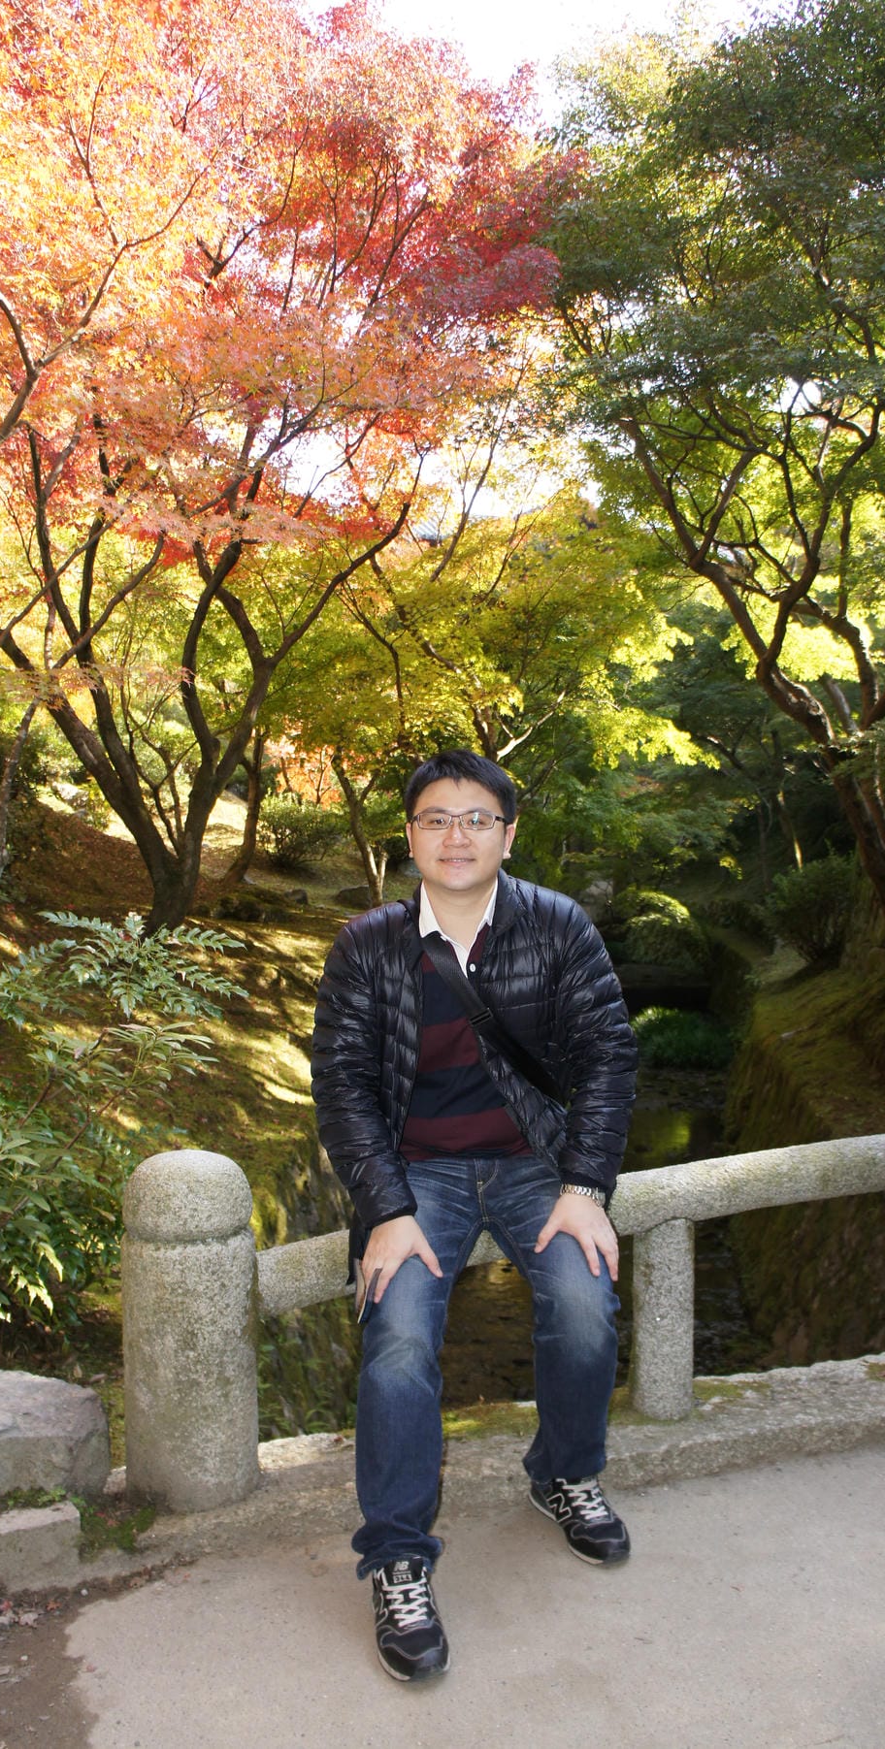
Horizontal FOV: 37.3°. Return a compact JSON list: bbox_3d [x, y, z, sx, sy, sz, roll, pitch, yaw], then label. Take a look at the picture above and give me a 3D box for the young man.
[{"bbox_3d":[0.090,0.498,2.277,0.600,1.420,0.710,-1,5,-10],"label":"young man"}]

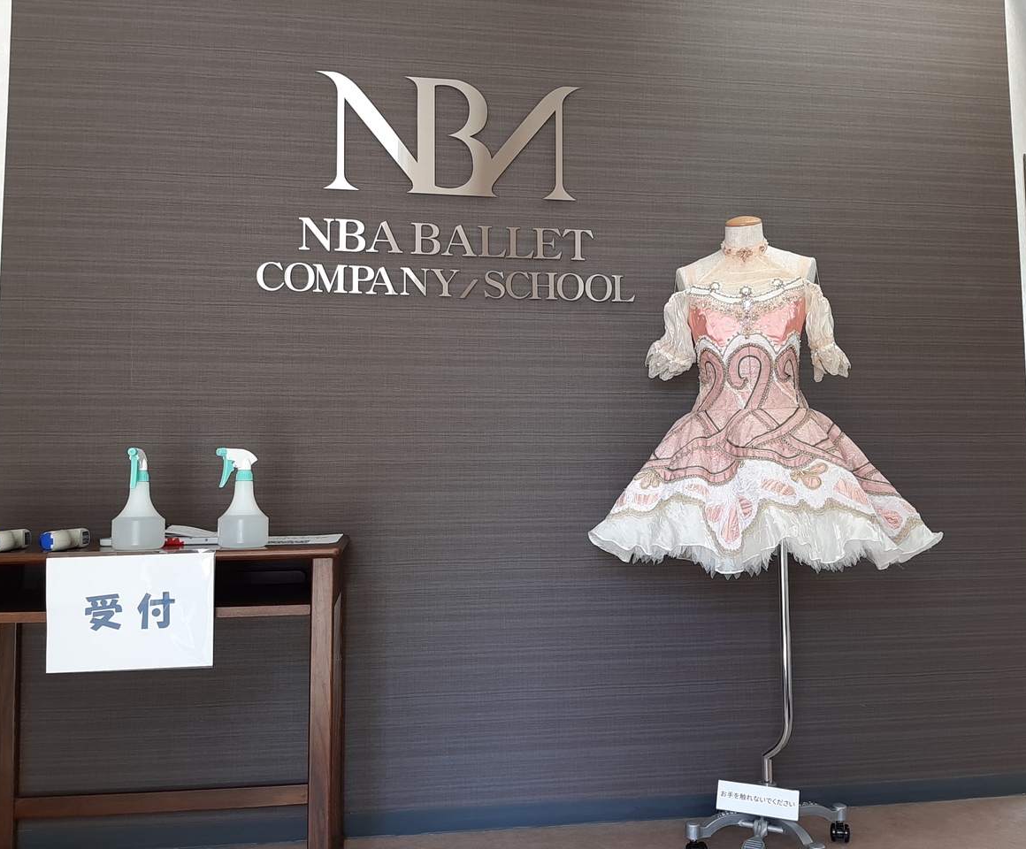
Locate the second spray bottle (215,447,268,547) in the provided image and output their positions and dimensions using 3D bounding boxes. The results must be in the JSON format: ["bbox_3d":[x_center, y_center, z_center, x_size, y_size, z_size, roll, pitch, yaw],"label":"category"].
[{"bbox_3d":[-0.546,0.147,1.718,0.104,0.196,0.098,3,-5,-37],"label":"second spray bottle"}]

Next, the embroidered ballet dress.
[{"bbox_3d":[0.565,-0.043,1.940,0.775,0.690,0.600,-1,-4,16],"label":"embroidered ballet dress"}]

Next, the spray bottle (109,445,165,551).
[{"bbox_3d":[-0.735,0.145,1.673,0.098,0.196,0.104,0,-4,-9],"label":"spray bottle"}]

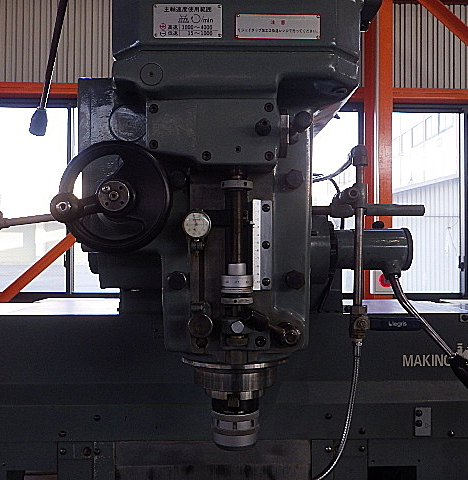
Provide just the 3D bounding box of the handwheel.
[{"bbox_3d":[-0.133,-0.049,0.566,0.129,0.128,0.085,0,-1,-1],"label":"handwheel"}]

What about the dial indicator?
[{"bbox_3d":[-0.045,-0.019,0.635,0.036,0.036,0.021,0,-1,-1],"label":"dial indicator"}]

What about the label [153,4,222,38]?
[{"bbox_3d":[-0.053,-0.253,0.597,0.080,0.040,0.002,0,-1,-1],"label":"label"}]

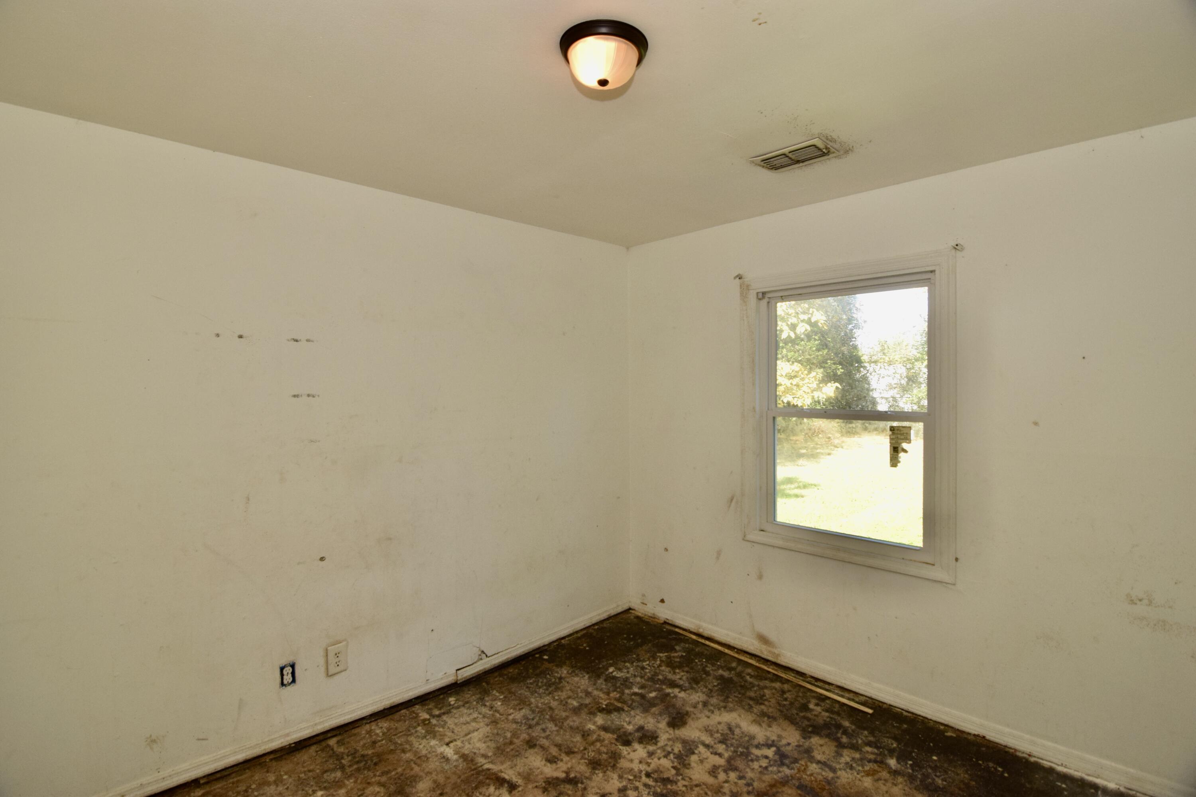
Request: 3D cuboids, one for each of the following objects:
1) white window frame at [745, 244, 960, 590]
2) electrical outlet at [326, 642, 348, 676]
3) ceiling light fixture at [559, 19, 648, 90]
[{"bbox_3d":[1.207,0.075,2.681,1.000,1.465,0.090,1,2,42],"label":"white window frame"},{"bbox_3d":[-1.158,1.163,2.368,0.081,0.125,0.012,-1,2,-41],"label":"electrical outlet"},{"bbox_3d":[0.015,-0.893,1.447,0.240,0.107,0.240,0,1,0],"label":"ceiling light fixture"}]

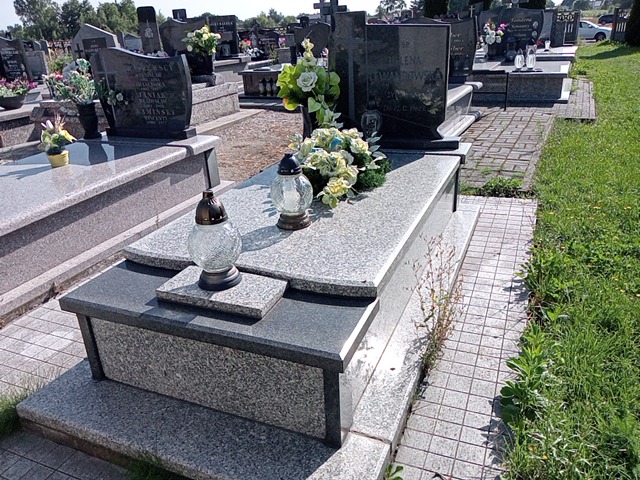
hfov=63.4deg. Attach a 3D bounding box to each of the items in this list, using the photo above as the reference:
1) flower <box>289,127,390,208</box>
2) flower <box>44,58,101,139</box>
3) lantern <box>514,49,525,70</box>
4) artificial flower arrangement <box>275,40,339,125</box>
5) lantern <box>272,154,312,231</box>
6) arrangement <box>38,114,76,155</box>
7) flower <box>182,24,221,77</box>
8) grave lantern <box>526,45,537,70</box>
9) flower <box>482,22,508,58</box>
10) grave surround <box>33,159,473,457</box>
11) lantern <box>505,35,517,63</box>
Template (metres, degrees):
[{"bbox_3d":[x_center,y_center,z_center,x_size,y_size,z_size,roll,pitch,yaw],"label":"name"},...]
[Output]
[{"bbox_3d":[0.095,-0.375,2.493,0.496,0.294,0.446,7,25,22],"label":"flower"},{"bbox_3d":[-1.881,-1.090,4.002,0.397,0.583,0.338,7,25,22],"label":"flower"},{"bbox_3d":[2.754,-2.491,7.138,0.121,0.272,0.121,7,25,22],"label":"lantern"},{"bbox_3d":[-0.067,-0.968,3.402,0.413,0.658,0.339,7,25,22],"label":"artificial flower arrangement"},{"bbox_3d":[-0.115,-0.204,2.116,0.176,0.296,0.176,-2,23,1],"label":"lantern"},{"bbox_3d":[-1.622,-0.655,3.210,0.203,0.221,0.183,7,25,22],"label":"arrangement"},{"bbox_3d":[-1.616,-2.632,7.196,0.528,0.664,0.449,7,25,22],"label":"flower"},{"bbox_3d":[2.889,-2.478,7.068,0.117,0.293,0.117,7,25,22],"label":"grave lantern"},{"bbox_3d":[3.037,-3.471,9.001,0.427,0.583,0.363,7,25,22],"label":"flower"},{"bbox_3d":[0.015,-0.005,2.544,1.091,0.439,2.244,7,25,22],"label":"grave surround"},{"bbox_3d":[3.045,-3.043,8.243,0.150,0.411,0.150,7,25,22],"label":"lantern"}]

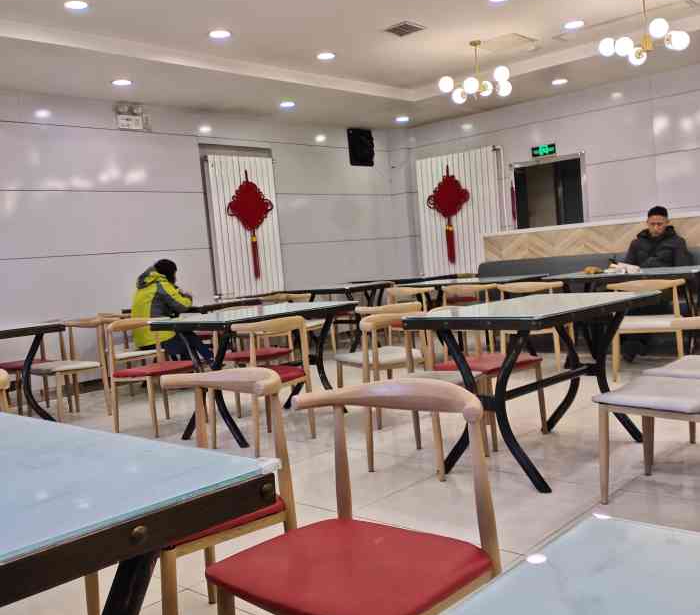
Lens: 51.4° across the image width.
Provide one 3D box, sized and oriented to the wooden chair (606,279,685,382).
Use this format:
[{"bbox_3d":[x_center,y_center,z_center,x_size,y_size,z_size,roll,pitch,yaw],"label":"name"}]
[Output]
[{"bbox_3d":[2.207,0.159,5.347,0.500,0.760,0.490,-2,5,36],"label":"wooden chair"}]

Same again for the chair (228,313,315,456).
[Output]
[{"bbox_3d":[-0.539,0.445,4.335,0.520,0.755,0.520,-1,6,42],"label":"chair"}]

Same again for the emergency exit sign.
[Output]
[{"bbox_3d":[2.266,-1.846,8.547,0.325,0.125,0.030,-1,6,44],"label":"emergency exit sign"}]

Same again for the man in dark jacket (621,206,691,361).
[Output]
[{"bbox_3d":[2.684,-0.220,6.344,0.580,1.300,0.820,-1,6,44],"label":"man in dark jacket"}]

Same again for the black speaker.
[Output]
[{"bbox_3d":[0.145,-2.116,9.624,0.330,0.480,0.250,-7,5,-28],"label":"black speaker"}]

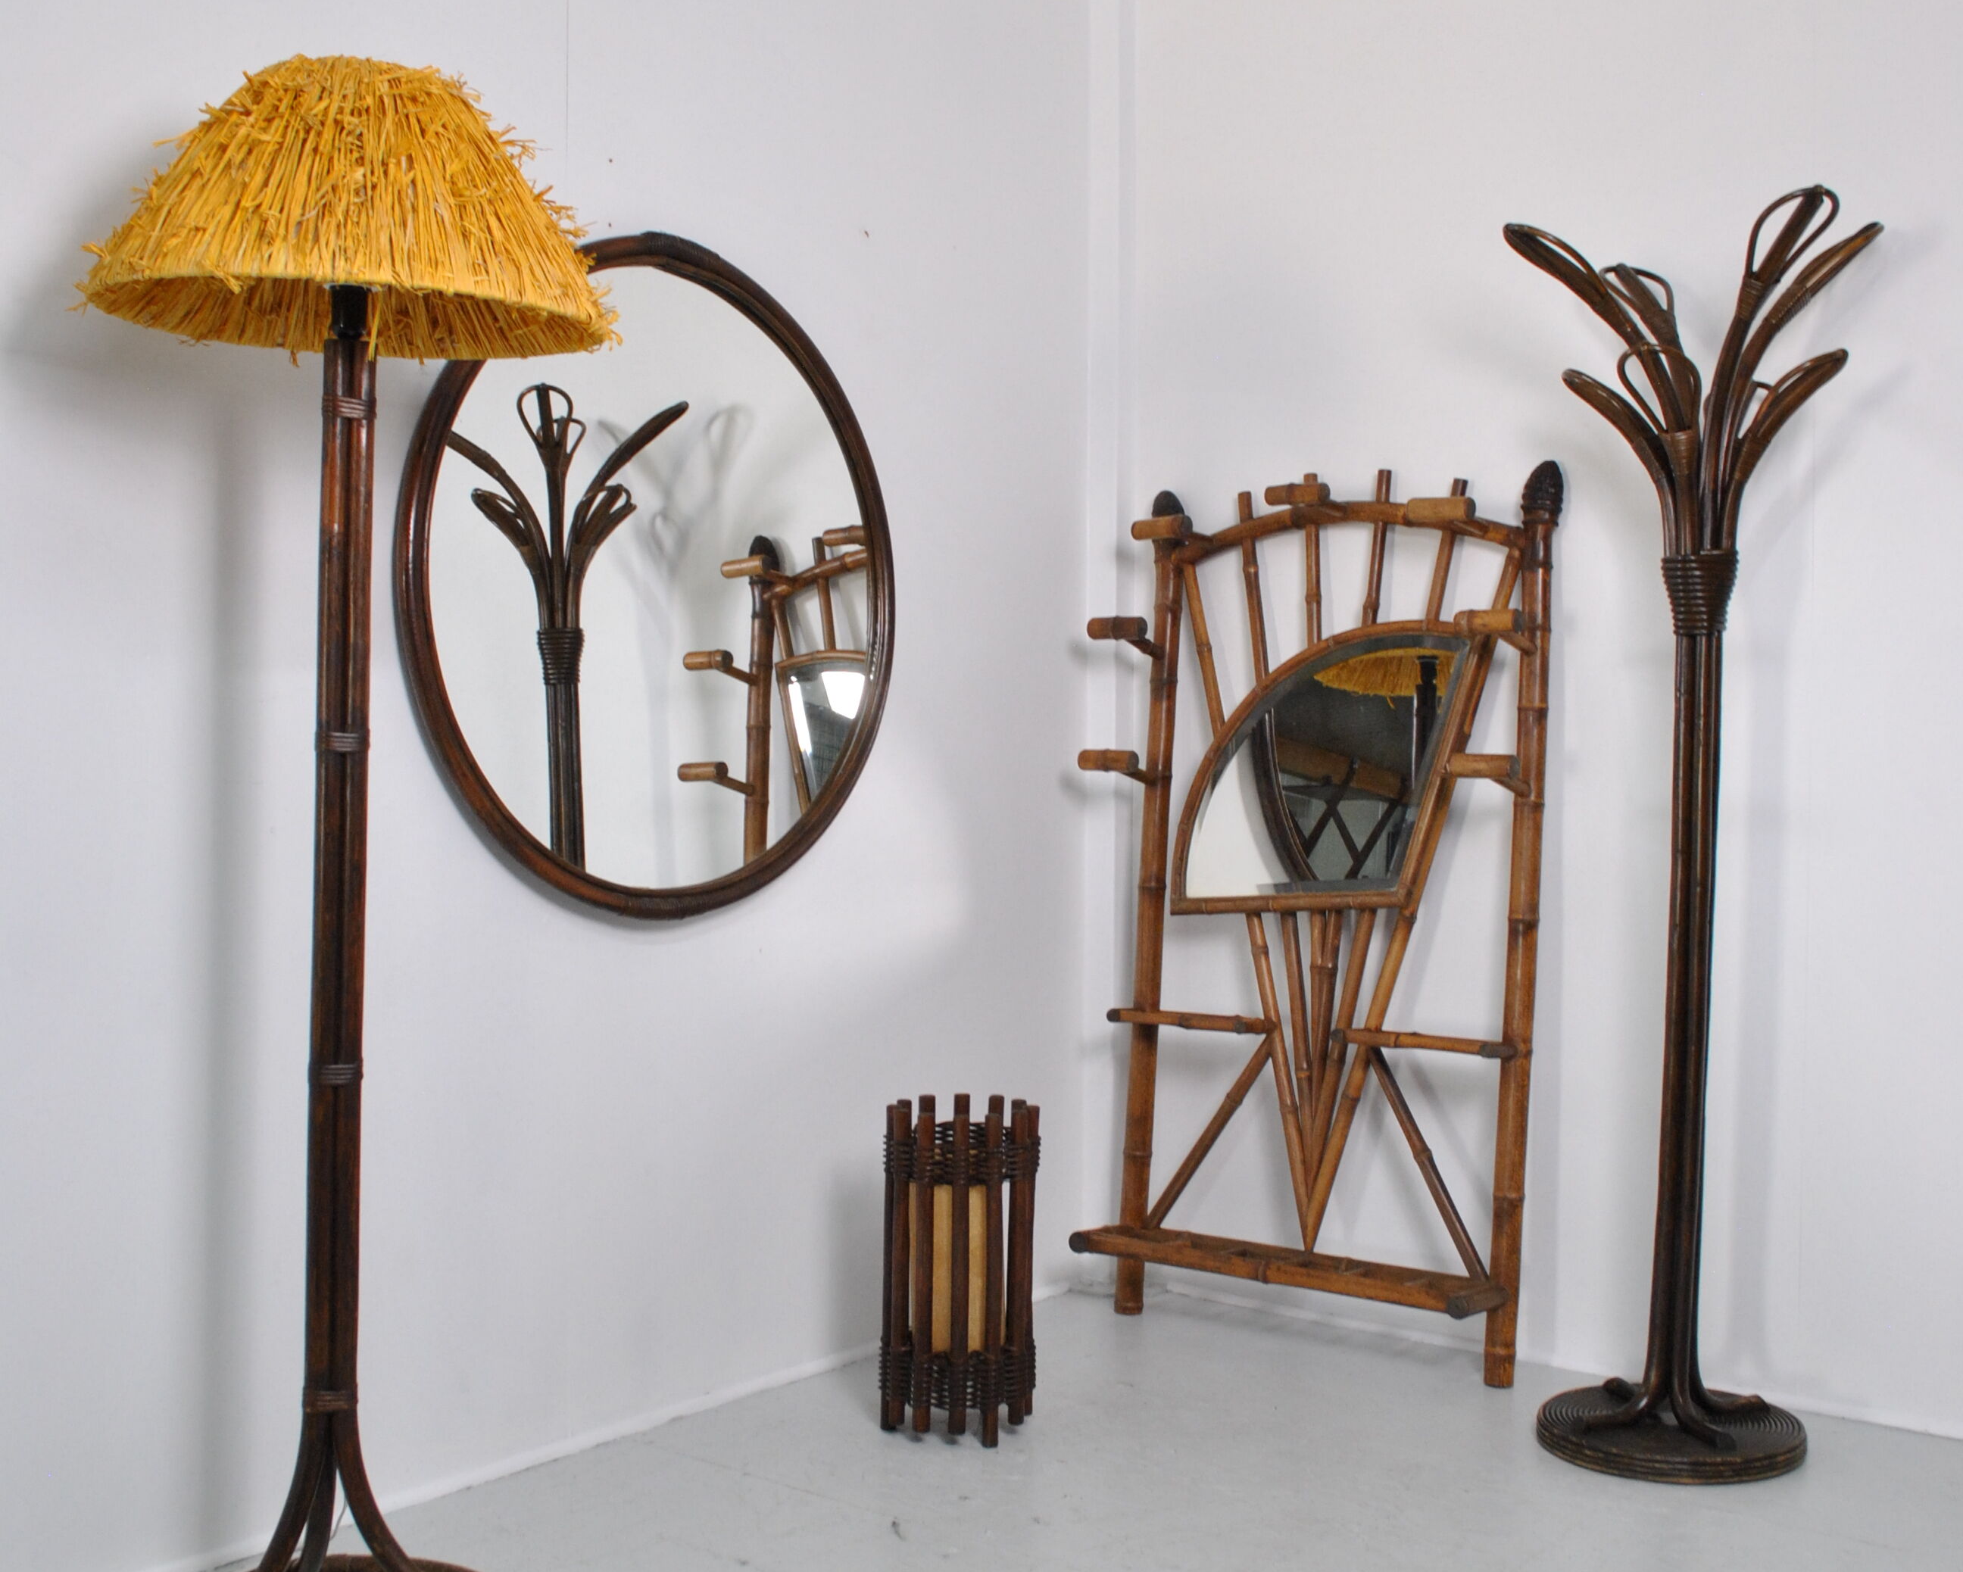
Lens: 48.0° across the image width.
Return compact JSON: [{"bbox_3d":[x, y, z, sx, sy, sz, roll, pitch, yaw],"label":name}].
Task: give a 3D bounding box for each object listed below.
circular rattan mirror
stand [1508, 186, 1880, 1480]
[{"bbox_3d":[-0.454,-0.299,3.143,0.050,0.950,0.945,3,2,39],"label":"circular rattan mirror"},{"bbox_3d":[1.008,0.072,3.175,0.550,1.750,0.550,2,3,18],"label":"stand"}]

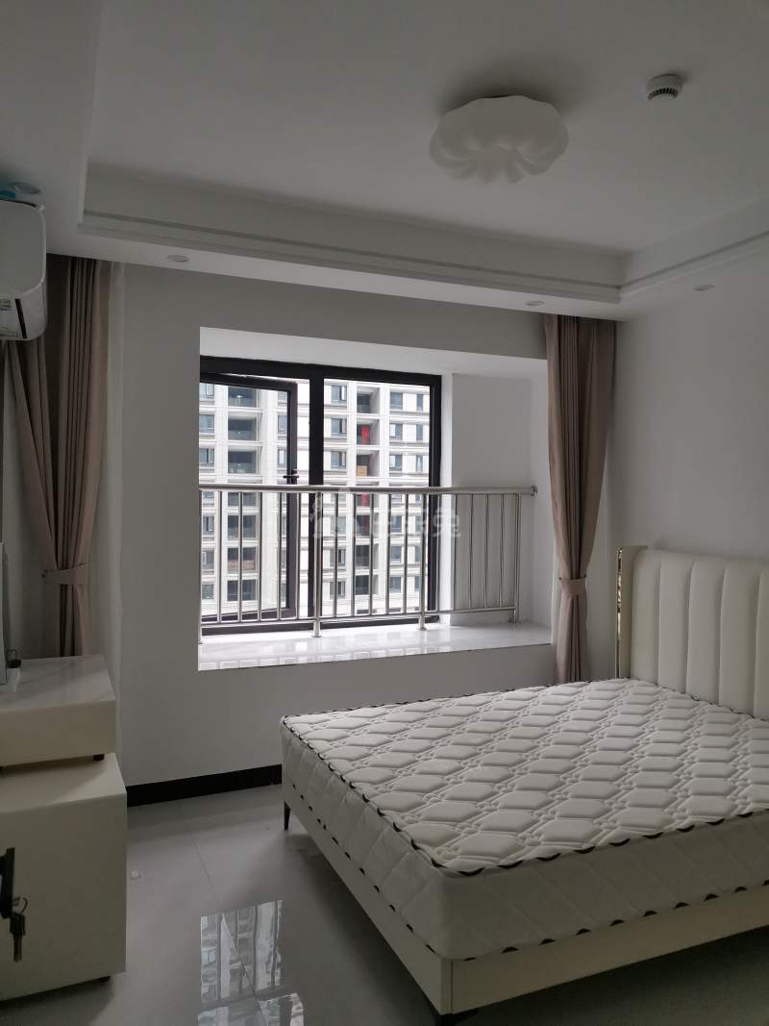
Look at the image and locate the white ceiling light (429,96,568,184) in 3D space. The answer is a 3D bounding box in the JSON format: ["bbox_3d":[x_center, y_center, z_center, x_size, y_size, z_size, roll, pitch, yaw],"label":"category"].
[{"bbox_3d":[0.406,-1.336,2.776,0.490,0.155,0.490,0,0,0],"label":"white ceiling light"}]

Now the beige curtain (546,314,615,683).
[{"bbox_3d":[1.130,0.093,4.443,0.491,2.474,0.160,0,0,-23],"label":"beige curtain"}]

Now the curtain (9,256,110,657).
[{"bbox_3d":[-1.427,0.095,3.367,0.426,2.474,0.160,0,0,-23],"label":"curtain"}]

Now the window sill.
[{"bbox_3d":[-0.015,0.778,4.514,2.252,0.050,0.883,0,0,-23],"label":"window sill"}]

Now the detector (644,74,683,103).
[{"bbox_3d":[0.915,-1.381,2.518,0.114,0.050,0.114,0,0,0],"label":"detector"}]

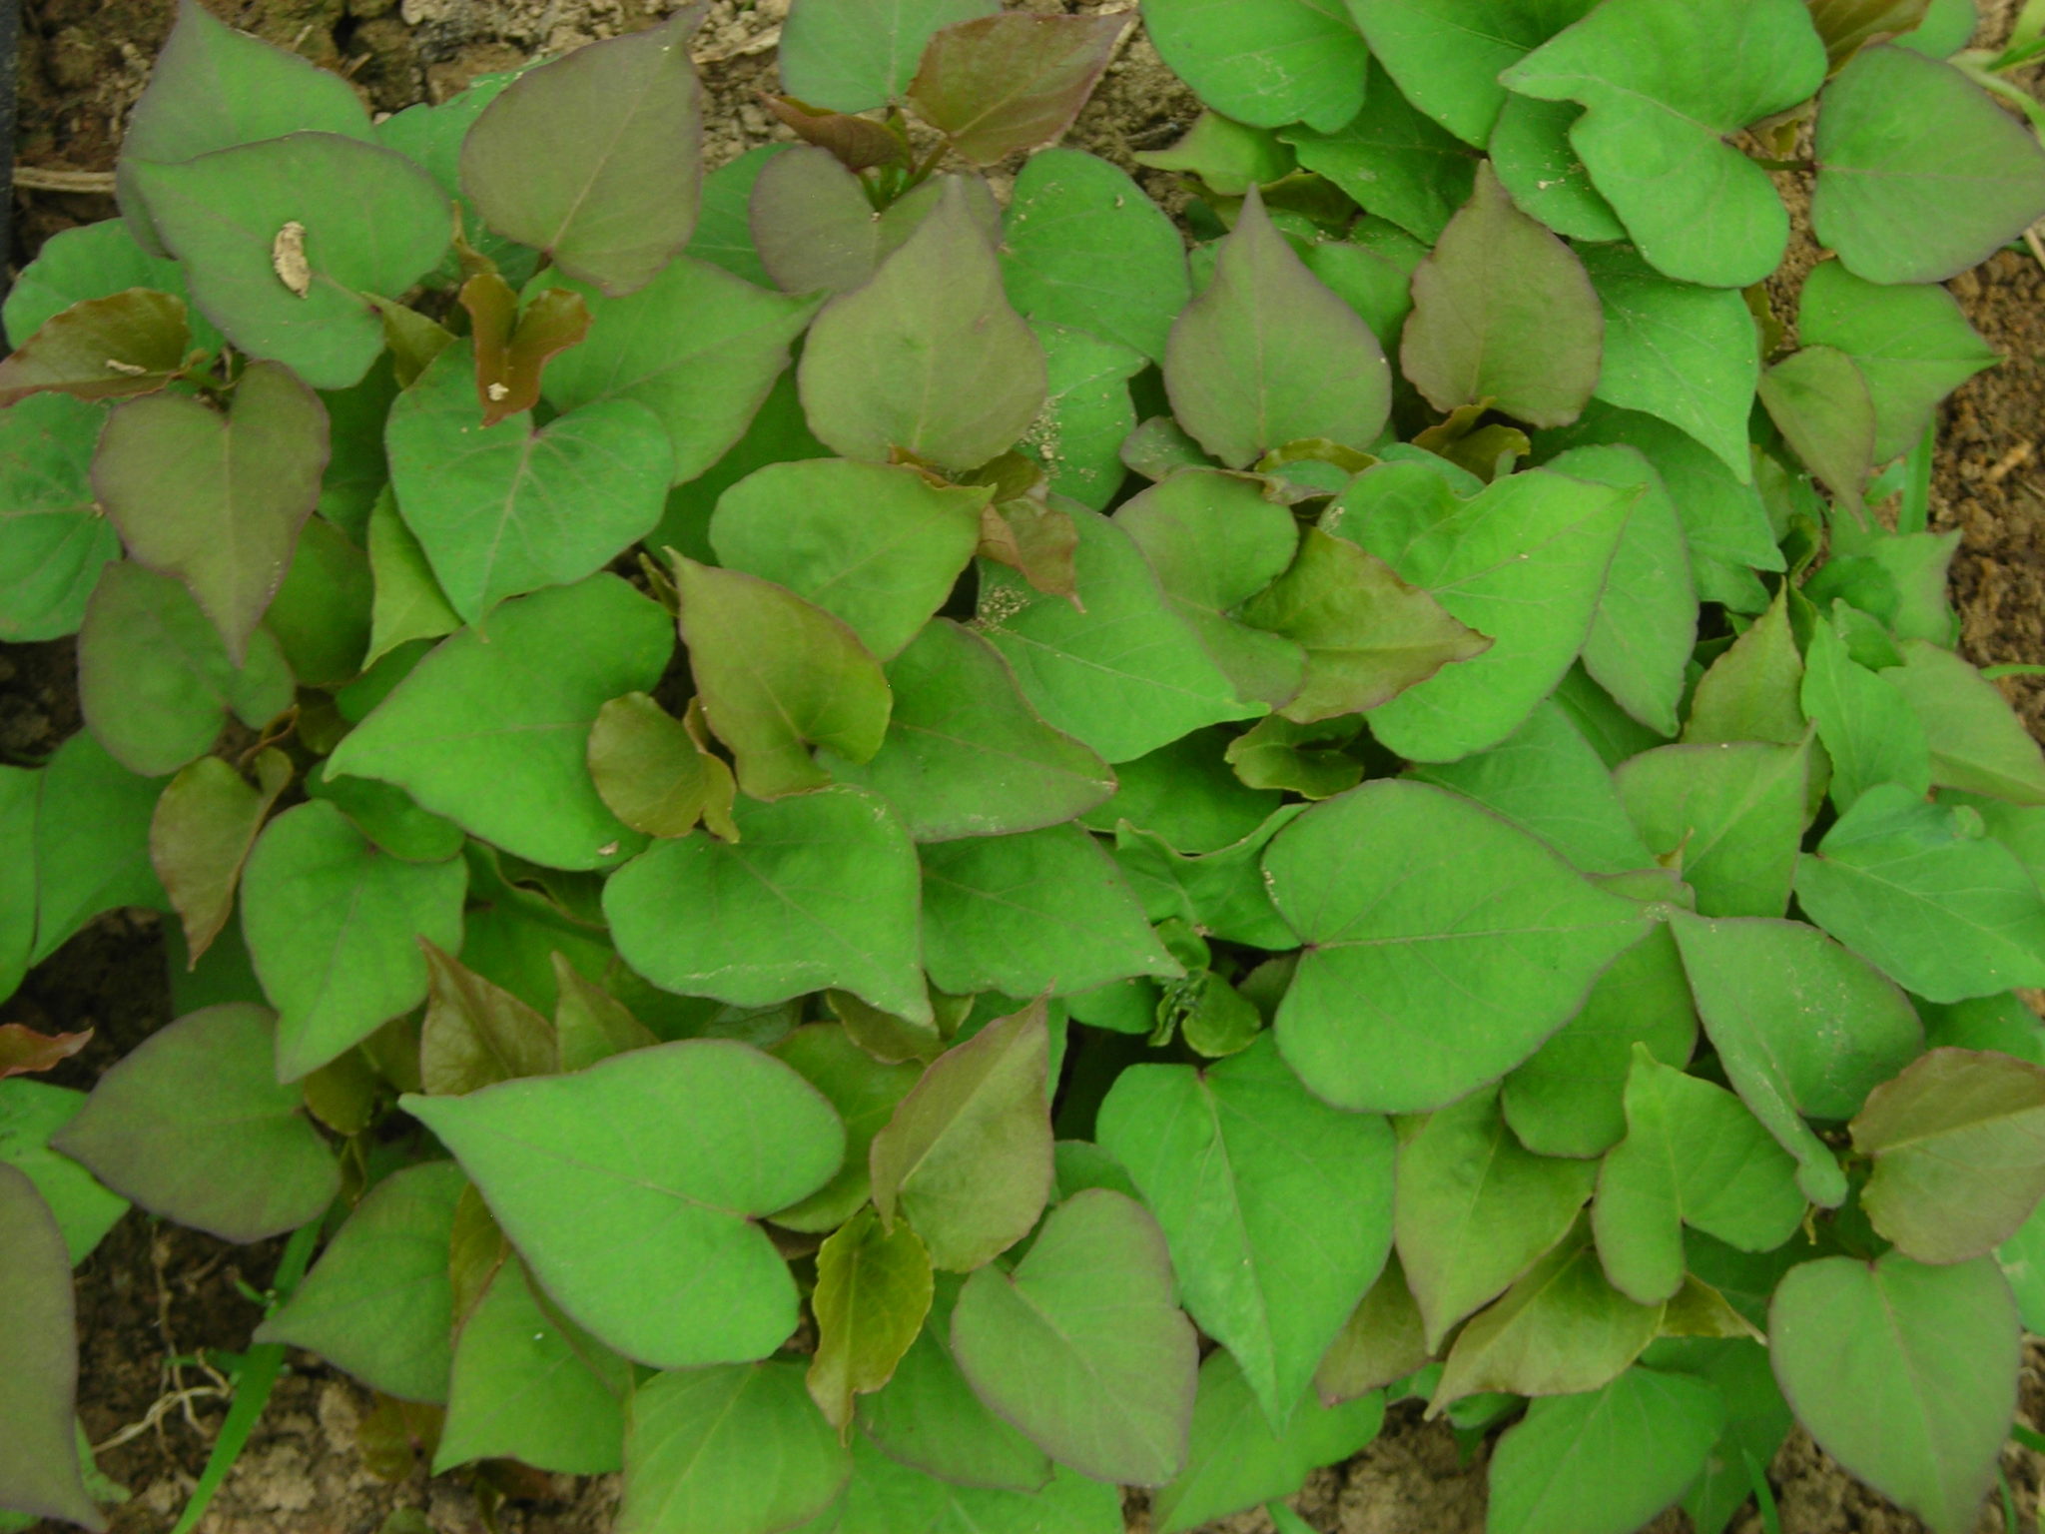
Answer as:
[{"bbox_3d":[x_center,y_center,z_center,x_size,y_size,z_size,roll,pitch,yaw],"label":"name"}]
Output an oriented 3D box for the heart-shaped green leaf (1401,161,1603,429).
[{"bbox_3d":[0.132,-0.130,1.055,0.055,0.018,0.076,-1,81,0],"label":"heart-shaped green leaf"}]

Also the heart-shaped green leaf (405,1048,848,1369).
[{"bbox_3d":[-0.090,0.092,0.848,0.101,0.022,0.075,18,60,2],"label":"heart-shaped green leaf"}]

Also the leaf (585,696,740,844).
[{"bbox_3d":[-0.093,0.000,0.990,0.035,0.025,0.039,-20,72,-1],"label":"leaf"}]

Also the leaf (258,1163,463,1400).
[{"bbox_3d":[-0.143,0.122,0.885,0.069,0.018,0.057,-15,65,0],"label":"leaf"}]

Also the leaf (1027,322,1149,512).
[{"bbox_3d":[0.007,-0.098,1.075,0.060,0.018,0.055,-15,71,-9],"label":"leaf"}]

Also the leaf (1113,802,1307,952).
[{"bbox_3d":[0.049,0.029,1.007,0.050,0.025,0.043,-21,65,-10],"label":"leaf"}]

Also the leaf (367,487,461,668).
[{"bbox_3d":[-0.165,-0.049,1.058,0.043,0.020,0.054,35,77,17],"label":"leaf"}]

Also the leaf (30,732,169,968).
[{"bbox_3d":[-0.243,0.018,1.027,0.056,0.020,0.072,31,86,9],"label":"leaf"}]

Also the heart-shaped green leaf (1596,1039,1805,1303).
[{"bbox_3d":[0.168,0.101,0.953,0.051,0.025,0.059,-16,72,-6],"label":"heart-shaped green leaf"}]

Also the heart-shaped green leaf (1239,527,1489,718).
[{"bbox_3d":[0.089,-0.038,1.018,0.067,0.022,0.054,3,78,-5],"label":"heart-shaped green leaf"}]

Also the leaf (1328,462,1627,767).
[{"bbox_3d":[0.110,-0.045,0.913,0.087,0.024,0.070,-28,76,-11],"label":"leaf"}]

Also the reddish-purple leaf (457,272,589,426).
[{"bbox_3d":[-0.136,-0.114,1.048,0.035,0.022,0.041,11,90,0],"label":"reddish-purple leaf"}]

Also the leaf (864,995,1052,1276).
[{"bbox_3d":[-0.008,0.081,0.863,0.034,0.022,0.062,39,81,3],"label":"leaf"}]

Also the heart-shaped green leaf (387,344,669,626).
[{"bbox_3d":[-0.122,-0.065,0.929,0.067,0.020,0.070,13,74,4],"label":"heart-shaped green leaf"}]

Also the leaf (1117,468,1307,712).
[{"bbox_3d":[0.042,-0.045,0.921,0.069,0.020,0.052,24,75,10],"label":"leaf"}]

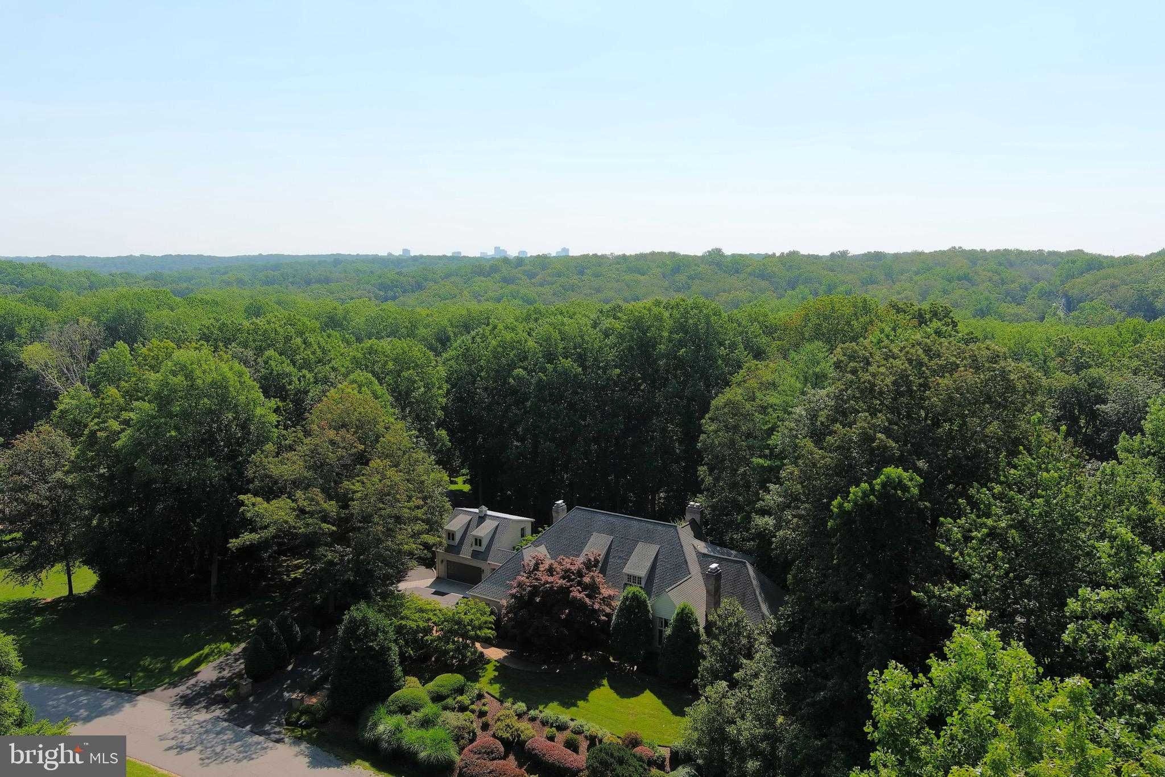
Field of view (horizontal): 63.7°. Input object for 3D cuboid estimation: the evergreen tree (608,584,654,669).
[{"bbox_3d":[4.380,21.180,85.020,4.060,6.830,4.060,0,8,0],"label":"evergreen tree"}]

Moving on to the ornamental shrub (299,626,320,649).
[{"bbox_3d":[-25.090,22.730,85.920,2.010,1.900,2.010,0,8,0],"label":"ornamental shrub"}]

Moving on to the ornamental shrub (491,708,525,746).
[{"bbox_3d":[-5.490,24.920,69.460,2.420,2.270,2.420,0,8,0],"label":"ornamental shrub"}]

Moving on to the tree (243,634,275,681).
[{"bbox_3d":[-27.470,22.720,79.790,2.500,3.660,2.500,0,8,0],"label":"tree"}]

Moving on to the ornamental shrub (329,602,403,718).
[{"bbox_3d":[-18.290,22.439,78.940,6.100,9.200,6.000,-2,8,-14],"label":"ornamental shrub"}]

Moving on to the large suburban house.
[{"bbox_3d":[1.978,19.583,108.447,43.900,10.600,24.500,5,10,32],"label":"large suburban house"}]

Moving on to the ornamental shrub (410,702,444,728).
[{"bbox_3d":[-11.850,24.940,71.670,2.610,1.600,2.610,0,8,0],"label":"ornamental shrub"}]

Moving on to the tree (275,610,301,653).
[{"bbox_3d":[-29.591,24.063,93.497,2.850,4.500,2.850,-3,9,-18],"label":"tree"}]

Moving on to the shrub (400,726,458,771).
[{"bbox_3d":[-10.790,25.370,66.640,4.030,2.170,4.030,0,8,0],"label":"shrub"}]

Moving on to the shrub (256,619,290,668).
[{"bbox_3d":[-27.210,22.090,81.890,3.100,4.320,3.100,0,8,0],"label":"shrub"}]

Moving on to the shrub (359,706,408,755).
[{"bbox_3d":[-15.343,26.131,72.097,3.700,2.700,3.300,-2,8,-13],"label":"shrub"}]

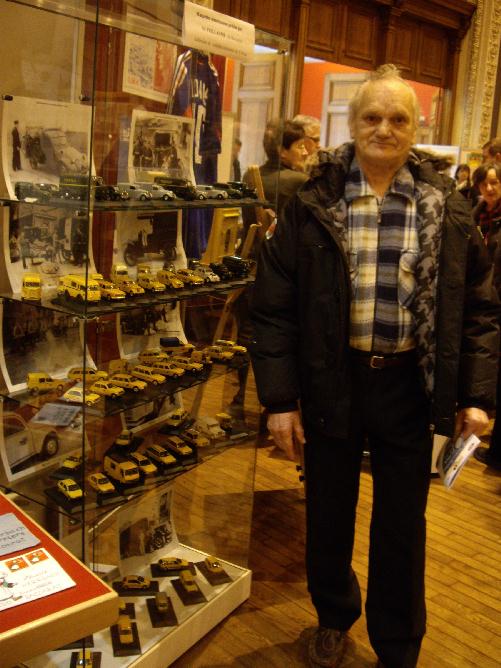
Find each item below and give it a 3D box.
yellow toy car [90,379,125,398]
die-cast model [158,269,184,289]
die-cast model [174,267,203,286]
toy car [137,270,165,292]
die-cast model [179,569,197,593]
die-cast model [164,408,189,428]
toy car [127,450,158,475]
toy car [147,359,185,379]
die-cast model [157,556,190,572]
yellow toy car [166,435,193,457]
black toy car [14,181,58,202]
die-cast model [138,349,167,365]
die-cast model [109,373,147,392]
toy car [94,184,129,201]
[{"bbox_3d":[-0.354,0.135,1.830,0.085,0.032,0.037,10,15,23],"label":"yellow toy car"},{"bbox_3d":[-0.206,-0.144,1.915,0.036,0.037,0.082,-7,18,-40],"label":"die-cast model"},{"bbox_3d":[-0.158,-0.149,1.928,0.036,0.034,0.089,-5,16,-35],"label":"die-cast model"},{"bbox_3d":[-0.246,-0.129,1.845,0.036,0.034,0.082,-9,19,-43],"label":"toy car"},{"bbox_3d":[-0.194,0.771,2.293,0.036,0.036,0.086,-1,14,-22],"label":"die-cast model"},{"bbox_3d":[-0.227,0.263,2.322,0.037,0.033,0.086,8,14,15],"label":"die-cast model"},{"bbox_3d":[-0.282,0.338,1.921,0.036,0.035,0.087,-6,16,-36],"label":"toy car"},{"bbox_3d":[-0.227,0.095,2.030,0.101,0.034,0.039,11,15,25],"label":"toy car"},{"bbox_3d":[-0.260,0.788,2.512,0.098,0.034,0.039,1,13,-12],"label":"die-cast model"},{"bbox_3d":[-0.200,0.320,2.098,0.037,0.032,0.086,-7,18,-40],"label":"yellow toy car"},{"bbox_3d":[-0.501,-0.336,1.720,0.096,0.044,0.040,10,14,23],"label":"black toy car"},{"bbox_3d":[-0.291,0.060,2.195,0.090,0.034,0.037,4,13,-1],"label":"die-cast model"},{"bbox_3d":[-0.321,0.122,1.922,0.097,0.033,0.037,12,15,29],"label":"die-cast model"},{"bbox_3d":[-0.316,-0.316,1.642,0.090,0.036,0.037,12,15,30],"label":"toy car"}]

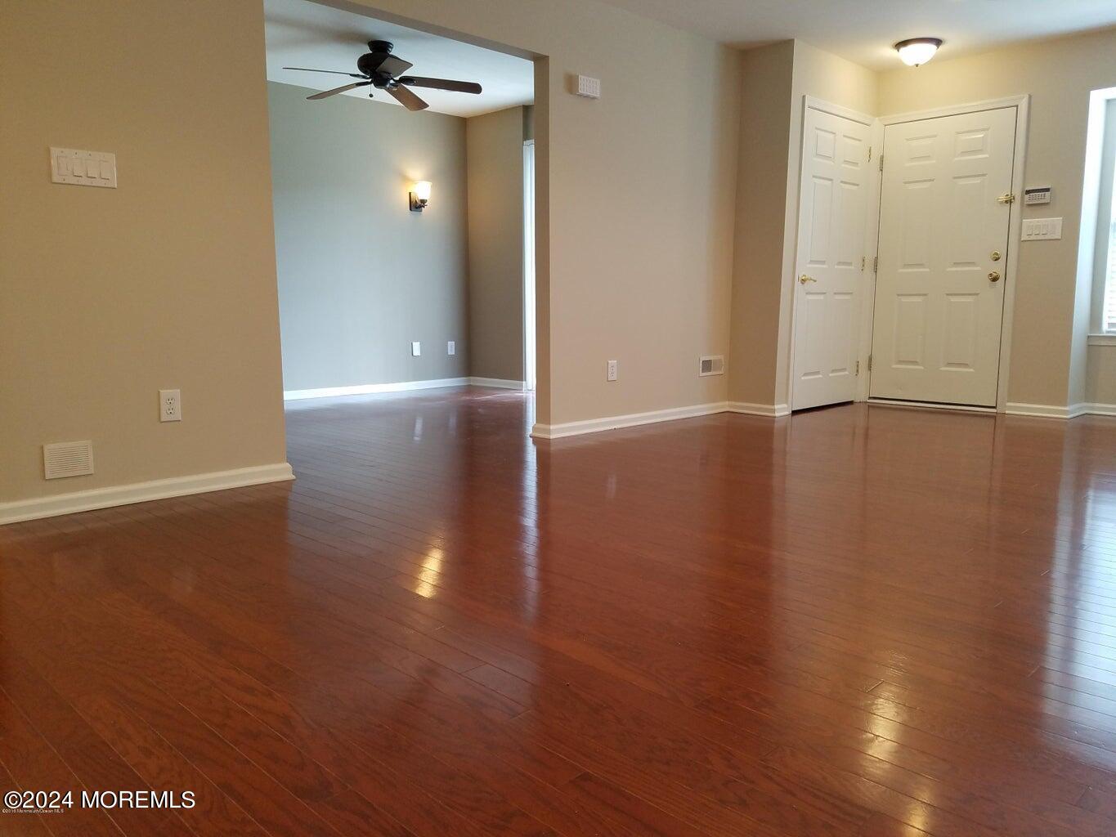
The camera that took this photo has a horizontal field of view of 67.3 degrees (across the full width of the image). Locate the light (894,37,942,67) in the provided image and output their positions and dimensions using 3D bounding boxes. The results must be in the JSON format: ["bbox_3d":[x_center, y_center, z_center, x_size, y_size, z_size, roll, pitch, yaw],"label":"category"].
[{"bbox_3d":[2.358,-2.378,5.490,0.286,0.142,0.286,-8,11,-44],"label":"light"}]

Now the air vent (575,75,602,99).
[{"bbox_3d":[0.167,-1.844,4.664,0.168,0.096,0.042,-8,11,-44],"label":"air vent"}]

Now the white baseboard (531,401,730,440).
[{"bbox_3d":[0.533,-0.011,5.379,1.754,0.073,0.150,-8,11,-44],"label":"white baseboard"}]

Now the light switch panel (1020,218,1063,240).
[{"bbox_3d":[3.197,-1.249,5.538,0.009,0.132,0.230,-8,11,-44],"label":"light switch panel"}]

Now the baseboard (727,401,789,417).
[{"bbox_3d":[1.393,-0.076,5.848,0.180,0.073,0.408,-8,11,-44],"label":"baseboard"}]

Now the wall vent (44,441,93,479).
[{"bbox_3d":[-1.777,0.150,3.050,0.153,0.126,0.012,-8,11,-44],"label":"wall vent"}]

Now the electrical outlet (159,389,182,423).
[{"bbox_3d":[-1.517,-0.049,3.281,0.076,0.122,0.009,-8,11,-44],"label":"electrical outlet"}]

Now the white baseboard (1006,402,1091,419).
[{"bbox_3d":[3.370,-0.070,5.787,0.400,0.074,0.388,-8,11,-44],"label":"white baseboard"}]

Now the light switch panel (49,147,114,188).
[{"bbox_3d":[-1.691,-0.894,2.995,0.205,0.121,0.009,-8,11,-44],"label":"light switch panel"}]

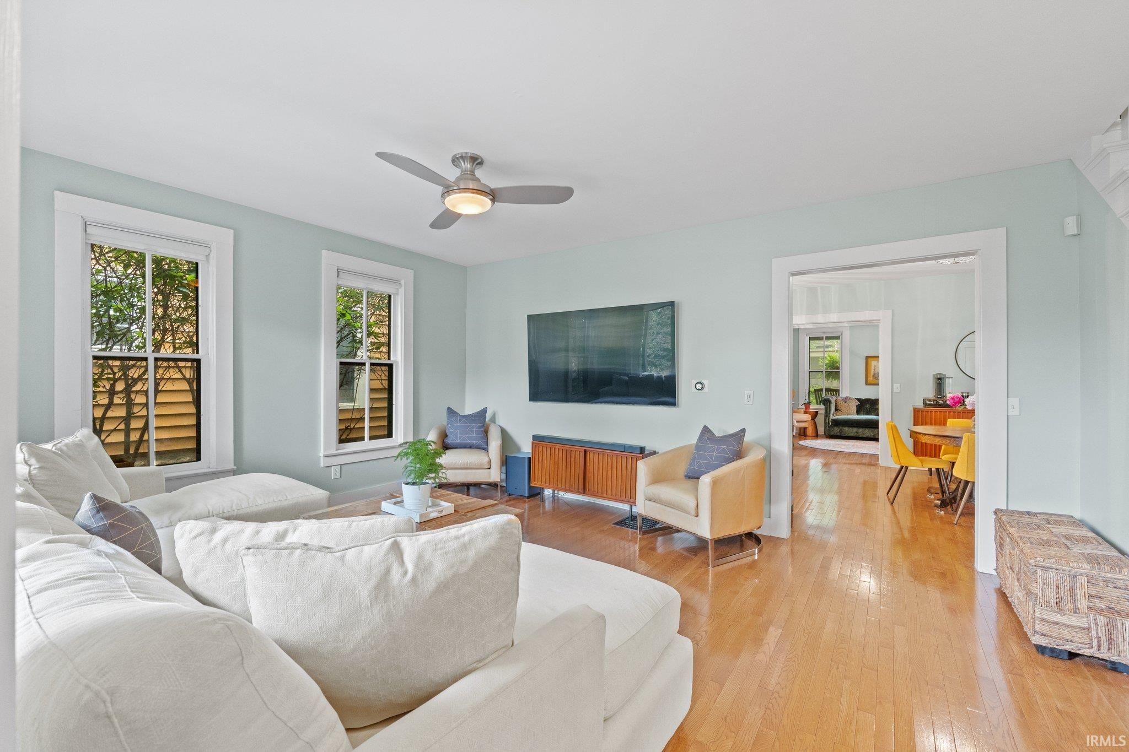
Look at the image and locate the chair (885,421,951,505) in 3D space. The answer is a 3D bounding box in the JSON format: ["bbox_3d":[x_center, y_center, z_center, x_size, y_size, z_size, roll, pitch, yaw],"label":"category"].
[{"bbox_3d":[3.763,0.906,5.000,0.560,0.850,0.500,0,0,32],"label":"chair"}]

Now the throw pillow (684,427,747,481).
[{"bbox_3d":[1.184,0.632,3.714,0.150,0.460,0.450,31,-15,-27],"label":"throw pillow"}]

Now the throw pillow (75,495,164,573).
[{"bbox_3d":[-1.656,0.614,1.776,0.170,0.430,0.450,-23,11,-28],"label":"throw pillow"}]

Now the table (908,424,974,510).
[{"bbox_3d":[4.299,0.951,4.791,1.280,0.760,1.280,0,0,33],"label":"table"}]

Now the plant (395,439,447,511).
[{"bbox_3d":[-0.904,0.618,2.976,0.310,0.460,0.300,0,0,0],"label":"plant"}]

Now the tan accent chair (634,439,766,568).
[{"bbox_3d":[1.124,0.922,3.677,0.780,0.755,0.750,0,0,-31],"label":"tan accent chair"}]

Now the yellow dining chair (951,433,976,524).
[{"bbox_3d":[3.881,0.917,4.328,0.490,0.830,0.550,0,0,35],"label":"yellow dining chair"}]

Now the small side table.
[{"bbox_3d":[5.464,1.061,10.506,0.420,0.530,0.420,0,0,33],"label":"small side table"}]

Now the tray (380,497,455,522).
[{"bbox_3d":[-0.924,0.833,2.964,0.400,0.050,0.255,0,0,38],"label":"tray"}]

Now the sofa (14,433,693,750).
[{"bbox_3d":[-1.427,0.825,2.104,3.500,0.920,1.680,0,0,33],"label":"sofa"}]

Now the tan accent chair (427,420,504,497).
[{"bbox_3d":[-1.091,0.945,5.321,0.770,0.780,0.730,0,0,-5],"label":"tan accent chair"}]

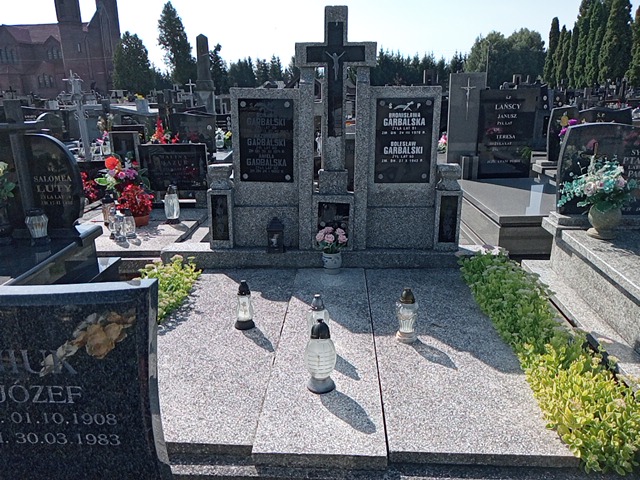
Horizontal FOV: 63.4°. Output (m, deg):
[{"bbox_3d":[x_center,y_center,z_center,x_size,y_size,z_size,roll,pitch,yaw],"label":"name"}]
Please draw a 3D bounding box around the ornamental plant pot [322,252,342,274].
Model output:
[{"bbox_3d":[0.089,0.160,3.684,0.140,0.140,0.140,1,15,3],"label":"ornamental plant pot"}]

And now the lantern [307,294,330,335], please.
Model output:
[{"bbox_3d":[-0.007,0.400,2.537,0.118,0.284,0.118,1,15,3],"label":"lantern"}]

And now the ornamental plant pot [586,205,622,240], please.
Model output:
[{"bbox_3d":[2.000,-0.133,3.649,0.230,0.225,0.230,1,15,3],"label":"ornamental plant pot"}]

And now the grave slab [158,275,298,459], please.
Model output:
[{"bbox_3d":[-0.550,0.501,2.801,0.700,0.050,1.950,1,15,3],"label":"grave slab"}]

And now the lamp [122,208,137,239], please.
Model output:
[{"bbox_3d":[-1.710,-0.157,4.630,0.118,0.255,0.118,1,15,3],"label":"lamp"}]

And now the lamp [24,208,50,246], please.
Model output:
[{"bbox_3d":[-2.236,-0.106,4.095,0.175,0.275,0.175,1,17,2],"label":"lamp"}]

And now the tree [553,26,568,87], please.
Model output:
[{"bbox_3d":[19.733,-14.277,42.706,1.250,6.200,1.250,1,16,2],"label":"tree"}]

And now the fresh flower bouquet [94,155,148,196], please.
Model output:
[{"bbox_3d":[-1.774,-0.574,4.626,0.470,0.359,0.420,1,16,2],"label":"fresh flower bouquet"}]

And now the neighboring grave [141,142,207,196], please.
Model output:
[{"bbox_3d":[-1.503,-0.764,5.372,0.680,0.500,0.100,1,17,2],"label":"neighboring grave"}]

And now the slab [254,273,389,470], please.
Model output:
[{"bbox_3d":[0.042,0.522,2.837,0.496,0.050,1.955,1,17,3],"label":"slab"}]

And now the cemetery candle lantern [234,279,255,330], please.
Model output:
[{"bbox_3d":[-0.395,0.342,2.722,0.105,0.259,0.105,1,16,2],"label":"cemetery candle lantern"}]

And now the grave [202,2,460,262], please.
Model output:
[{"bbox_3d":[0.087,-0.682,3.469,1.730,1.624,0.280,1,16,2],"label":"grave"}]

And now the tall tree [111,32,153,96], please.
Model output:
[{"bbox_3d":[-18.169,-16.175,51.034,3.960,8.100,3.960,1,15,3],"label":"tall tree"}]

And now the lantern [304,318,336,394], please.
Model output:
[{"bbox_3d":[0.004,0.480,2.190,0.133,0.315,0.133,1,15,3],"label":"lantern"}]

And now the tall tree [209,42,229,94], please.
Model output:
[{"bbox_3d":[-10.306,-16.250,52.934,2.410,7.320,2.410,1,15,3],"label":"tall tree"}]

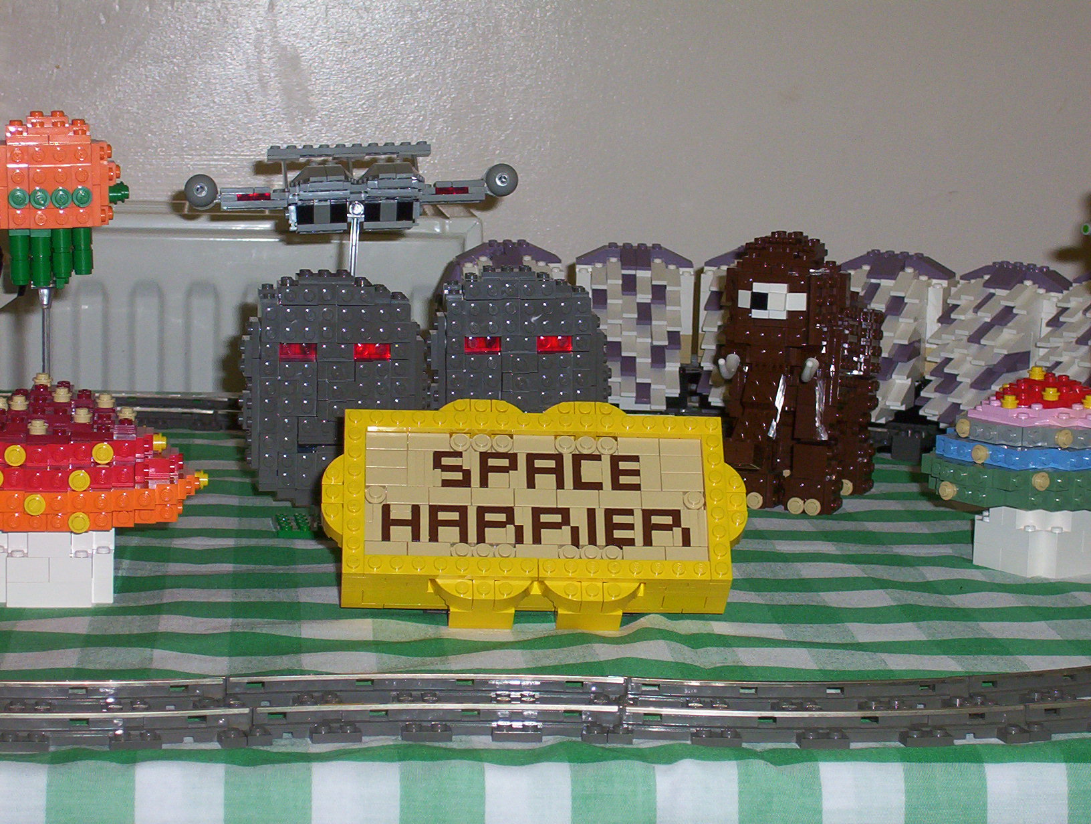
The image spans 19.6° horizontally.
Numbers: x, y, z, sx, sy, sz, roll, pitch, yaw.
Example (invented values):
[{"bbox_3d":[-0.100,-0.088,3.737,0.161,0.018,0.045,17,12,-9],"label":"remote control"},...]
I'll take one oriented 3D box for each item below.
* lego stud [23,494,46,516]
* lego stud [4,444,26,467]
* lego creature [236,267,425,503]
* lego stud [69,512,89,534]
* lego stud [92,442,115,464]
[{"bbox_3d":[-0.187,0.034,1.159,0.008,0.008,0.005,0,11,-7],"label":"lego stud"},{"bbox_3d":[-0.196,0.016,1.168,0.008,0.008,0.005,0,11,-7],"label":"lego stud"},{"bbox_3d":[-0.092,-0.015,1.389,0.080,0.101,0.074,0,11,-4],"label":"lego creature"},{"bbox_3d":[-0.172,0.041,1.166,0.008,0.008,0.005,0,11,-7],"label":"lego stud"},{"bbox_3d":[-0.164,0.015,1.168,0.008,0.008,0.005,0,11,-7],"label":"lego stud"}]

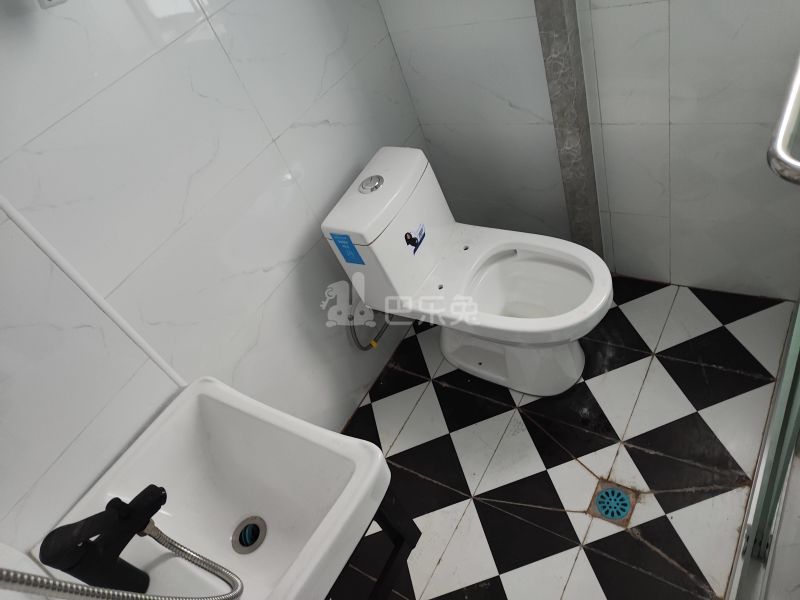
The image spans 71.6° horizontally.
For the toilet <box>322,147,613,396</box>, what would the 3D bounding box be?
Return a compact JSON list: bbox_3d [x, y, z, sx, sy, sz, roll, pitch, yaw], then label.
[{"bbox_3d":[0.239,-0.044,1.576,0.720,0.648,0.378,13,54,35],"label":"toilet"}]

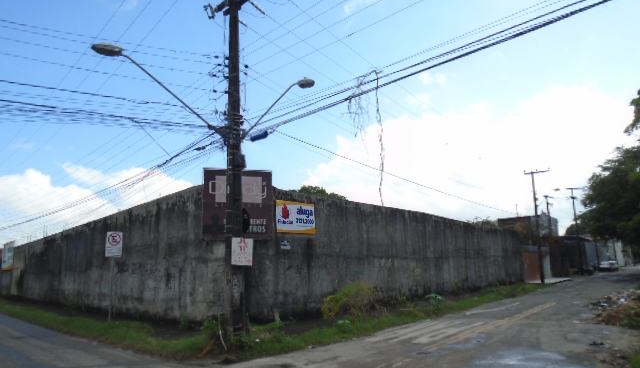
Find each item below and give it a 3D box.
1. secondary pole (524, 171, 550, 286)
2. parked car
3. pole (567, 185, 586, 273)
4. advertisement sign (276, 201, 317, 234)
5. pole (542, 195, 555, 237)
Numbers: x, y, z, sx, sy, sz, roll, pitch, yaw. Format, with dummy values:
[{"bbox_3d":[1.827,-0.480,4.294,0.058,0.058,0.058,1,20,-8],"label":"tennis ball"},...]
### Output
[{"bbox_3d":[17.061,3.293,37.776,1.950,8.947,0.380,-9,-12,36],"label":"secondary pole"},{"bbox_3d":[37.210,10.679,62.000,1.700,1.450,4.200,-9,-12,36],"label":"parked car"},{"bbox_3d":[30.173,5.464,56.378,1.900,10.126,0.400,-9,-12,36],"label":"pole"},{"bbox_3d":[-0.746,1.076,15.400,0.050,1.000,1.850,-9,-13,38],"label":"advertisement sign"},{"bbox_3d":[23.742,5.348,49.728,1.500,8.393,0.400,5,-12,-34],"label":"pole"}]

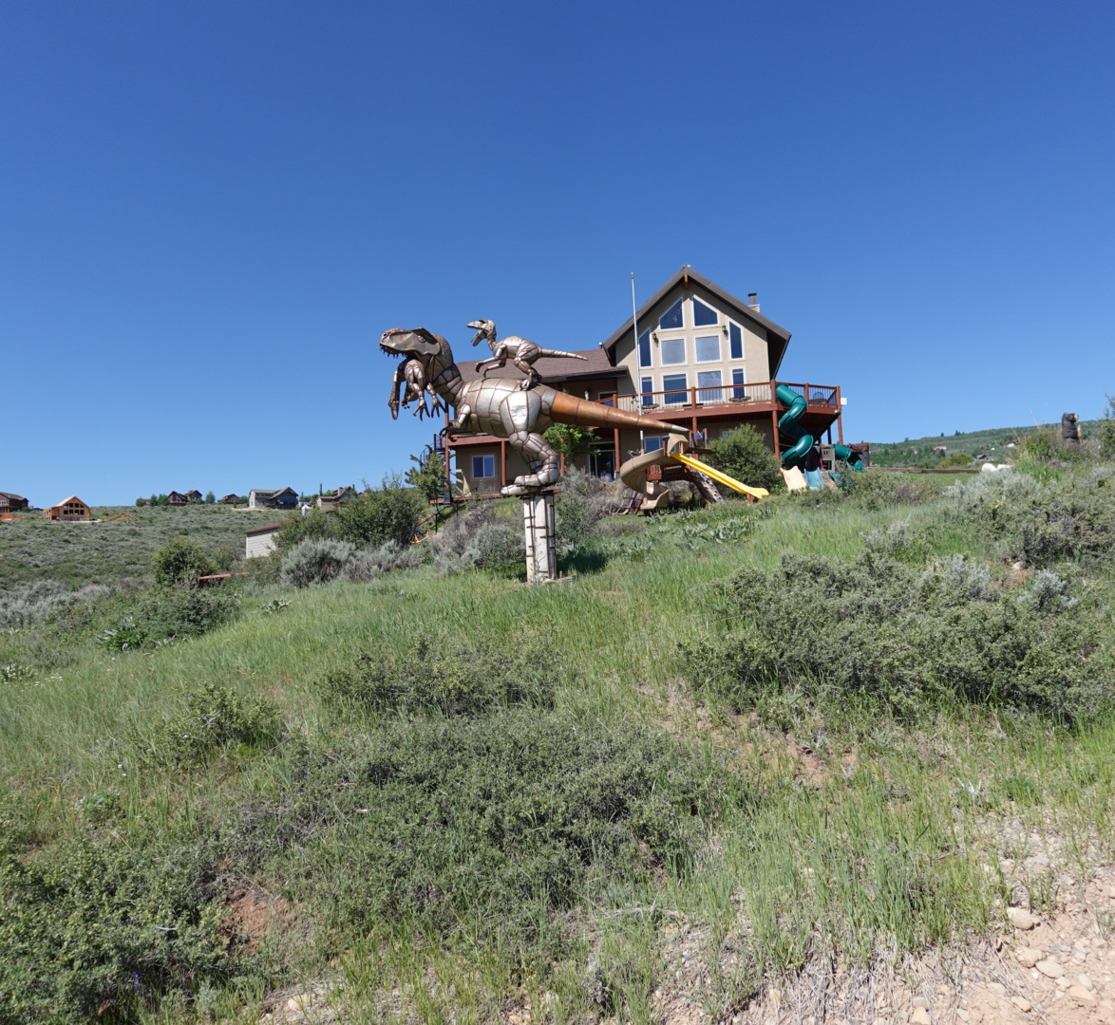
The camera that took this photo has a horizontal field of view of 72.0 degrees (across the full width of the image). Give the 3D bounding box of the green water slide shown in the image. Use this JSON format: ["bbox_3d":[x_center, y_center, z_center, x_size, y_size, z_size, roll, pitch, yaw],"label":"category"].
[{"bbox_3d":[12.055,-3.939,35.500,3.700,3.700,2.600,-3,-4,6],"label":"green water slide"}]

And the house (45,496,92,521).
[{"bbox_3d":[-149.696,-1.102,235.000,11.500,7.000,10.000,-6,-6,44],"label":"house"}]

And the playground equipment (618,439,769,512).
[{"bbox_3d":[5.363,-1.406,30.000,5.400,2.700,3.600,-3,-4,3],"label":"playground equipment"}]

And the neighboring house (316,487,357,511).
[{"bbox_3d":[-72.014,-4.493,250.000,11.500,7.000,9.500,0,-5,-37],"label":"neighboring house"}]

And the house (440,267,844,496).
[{"bbox_3d":[4.703,-6.187,42.958,19.700,10.900,12.600,-3,-4,10],"label":"house"}]

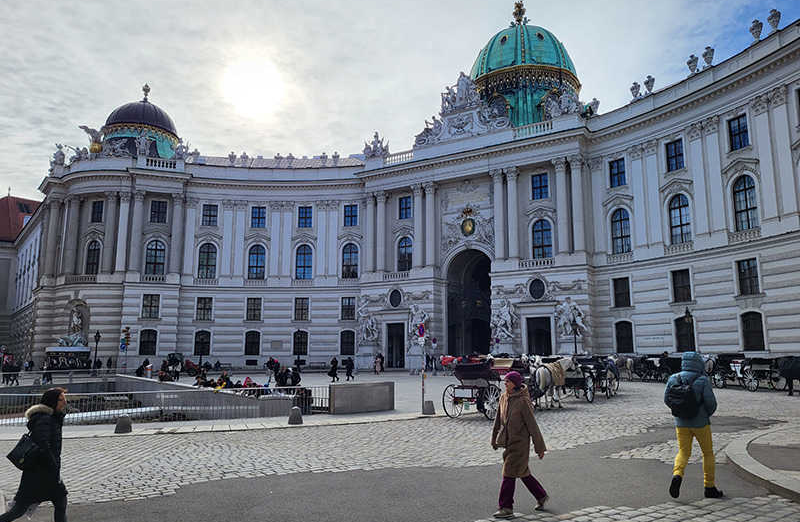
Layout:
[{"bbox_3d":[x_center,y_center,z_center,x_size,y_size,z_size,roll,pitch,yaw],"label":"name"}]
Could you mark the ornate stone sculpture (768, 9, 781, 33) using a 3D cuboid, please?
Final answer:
[{"bbox_3d":[26.398,-16.910,42.330,0.880,1.761,0.980,3,-10,-16],"label":"ornate stone sculpture"}]

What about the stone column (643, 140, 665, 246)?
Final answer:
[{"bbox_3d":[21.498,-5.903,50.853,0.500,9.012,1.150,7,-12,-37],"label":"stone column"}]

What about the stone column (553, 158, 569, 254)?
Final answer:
[{"bbox_3d":[15.046,-5.193,55.730,1.300,9.137,1.300,-6,-11,32],"label":"stone column"}]

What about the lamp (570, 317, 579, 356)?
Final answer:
[{"bbox_3d":[13.575,6.486,46.269,0.620,4.310,0.620,0,-10,0],"label":"lamp"}]

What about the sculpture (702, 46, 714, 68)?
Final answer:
[{"bbox_3d":[24.232,-16.057,47.268,0.850,1.793,0.950,4,-10,-21],"label":"sculpture"}]

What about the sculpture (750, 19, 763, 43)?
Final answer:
[{"bbox_3d":[25.071,-16.111,42.223,0.800,1.820,0.800,4,-10,-20],"label":"sculpture"}]

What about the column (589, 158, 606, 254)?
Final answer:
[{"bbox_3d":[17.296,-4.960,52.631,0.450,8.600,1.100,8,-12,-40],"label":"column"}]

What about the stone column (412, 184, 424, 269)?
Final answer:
[{"bbox_3d":[1.768,-3.528,60.229,1.000,8.620,1.000,-6,-11,32],"label":"stone column"}]

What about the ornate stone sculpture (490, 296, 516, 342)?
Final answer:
[{"bbox_3d":[9.601,5.350,55.801,2.300,4.216,1.500,-6,-11,32],"label":"ornate stone sculpture"}]

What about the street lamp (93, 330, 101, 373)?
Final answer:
[{"bbox_3d":[-28.959,8.796,57.325,0.620,4.310,0.620,0,-10,0],"label":"street lamp"}]

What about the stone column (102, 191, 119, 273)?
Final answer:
[{"bbox_3d":[-30.660,-3.011,63.665,1.000,8.890,1.000,-1,-10,6],"label":"stone column"}]

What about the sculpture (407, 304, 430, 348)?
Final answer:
[{"bbox_3d":[1.752,6.458,60.164,1.900,4.300,1.500,-6,-11,32],"label":"sculpture"}]

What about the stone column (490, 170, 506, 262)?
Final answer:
[{"bbox_3d":[9.244,-4.421,56.124,1.050,8.600,1.050,-6,-11,32],"label":"stone column"}]

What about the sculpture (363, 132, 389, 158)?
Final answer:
[{"bbox_3d":[-2.543,-12.567,65.015,2.300,2.700,1.500,-6,-11,32],"label":"sculpture"}]

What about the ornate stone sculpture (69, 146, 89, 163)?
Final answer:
[{"bbox_3d":[-36.832,-12.231,68.841,2.200,2.070,1.400,-4,-10,24],"label":"ornate stone sculpture"}]

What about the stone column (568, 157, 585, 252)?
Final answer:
[{"bbox_3d":[15.331,-4.928,51.764,1.000,8.580,1.000,-6,-11,32],"label":"stone column"}]

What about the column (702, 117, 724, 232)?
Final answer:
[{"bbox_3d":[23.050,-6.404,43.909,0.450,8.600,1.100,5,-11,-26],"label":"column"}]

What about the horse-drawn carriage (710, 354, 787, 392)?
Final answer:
[{"bbox_3d":[17.432,5.650,30.089,1.650,1.750,3.200,2,-10,-13],"label":"horse-drawn carriage"}]

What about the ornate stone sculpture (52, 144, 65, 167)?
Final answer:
[{"bbox_3d":[-38.737,-11.985,68.261,1.250,2.600,1.200,-9,-13,44],"label":"ornate stone sculpture"}]

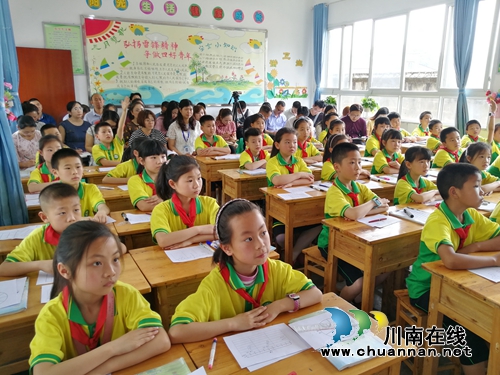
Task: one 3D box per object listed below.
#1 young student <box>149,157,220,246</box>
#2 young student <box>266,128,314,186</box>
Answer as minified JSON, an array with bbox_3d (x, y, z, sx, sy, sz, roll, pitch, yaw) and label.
[{"bbox_3d":[-0.290,0.410,2.058,0.430,1.176,0.570,-8,16,-27],"label":"young student"},{"bbox_3d":[0.316,0.108,3.188,0.430,1.202,0.570,-8,16,-27],"label":"young student"}]

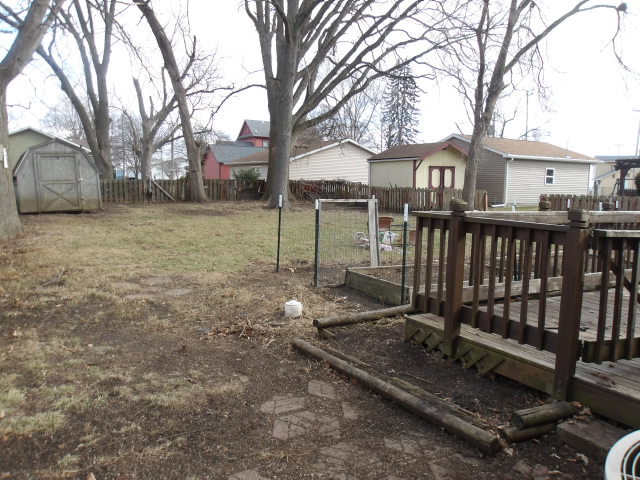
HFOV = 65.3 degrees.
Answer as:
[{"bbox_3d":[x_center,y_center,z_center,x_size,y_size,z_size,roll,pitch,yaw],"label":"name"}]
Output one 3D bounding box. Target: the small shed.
[{"bbox_3d":[-9.633,-2.411,18.277,2.650,2.530,2.900,-3,9,-30],"label":"small shed"}]

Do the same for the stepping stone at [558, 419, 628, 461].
[{"bbox_3d":[1.785,1.262,3.127,0.370,0.100,0.410,-3,8,-32],"label":"stepping stone"}]

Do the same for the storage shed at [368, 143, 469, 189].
[{"bbox_3d":[5.638,-3.660,28.601,3.600,3.341,5.820,-1,8,-21],"label":"storage shed"}]

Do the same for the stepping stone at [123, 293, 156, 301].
[{"bbox_3d":[-2.157,0.693,5.968,0.350,0.050,0.300,1,7,0],"label":"stepping stone"}]

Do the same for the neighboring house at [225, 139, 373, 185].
[{"bbox_3d":[-0.487,-5.436,38.686,10.960,4.253,8.165,-4,9,-37],"label":"neighboring house"}]

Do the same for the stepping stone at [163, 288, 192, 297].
[{"bbox_3d":[-1.771,0.667,6.205,0.330,0.050,0.320,1,7,0],"label":"stepping stone"}]

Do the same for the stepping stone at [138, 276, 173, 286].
[{"bbox_3d":[-2.493,0.634,7.564,0.470,0.050,0.500,-1,7,-18],"label":"stepping stone"}]

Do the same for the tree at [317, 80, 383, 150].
[{"bbox_3d":[2.759,-10.140,48.682,6.540,10.480,6.540,1,7,0],"label":"tree"}]

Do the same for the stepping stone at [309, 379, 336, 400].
[{"bbox_3d":[0.017,1.054,3.464,0.180,0.050,0.185,3,8,14],"label":"stepping stone"}]

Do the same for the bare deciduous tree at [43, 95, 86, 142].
[{"bbox_3d":[-24.439,-9.607,48.562,4.620,8.650,4.620,1,7,0],"label":"bare deciduous tree"}]

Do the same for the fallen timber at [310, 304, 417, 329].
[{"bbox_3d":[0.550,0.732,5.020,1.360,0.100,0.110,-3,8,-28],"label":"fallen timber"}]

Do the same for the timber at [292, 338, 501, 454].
[{"bbox_3d":[0.405,1.133,3.948,0.115,0.090,2.218,-4,9,-35],"label":"timber"}]

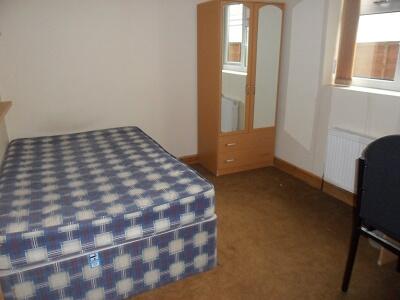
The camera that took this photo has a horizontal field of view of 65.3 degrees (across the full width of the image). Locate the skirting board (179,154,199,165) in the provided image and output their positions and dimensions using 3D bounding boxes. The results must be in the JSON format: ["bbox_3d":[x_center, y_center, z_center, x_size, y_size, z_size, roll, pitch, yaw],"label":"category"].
[{"bbox_3d":[-0.161,0.146,3.982,0.340,0.120,0.022,-9,21,-26],"label":"skirting board"}]

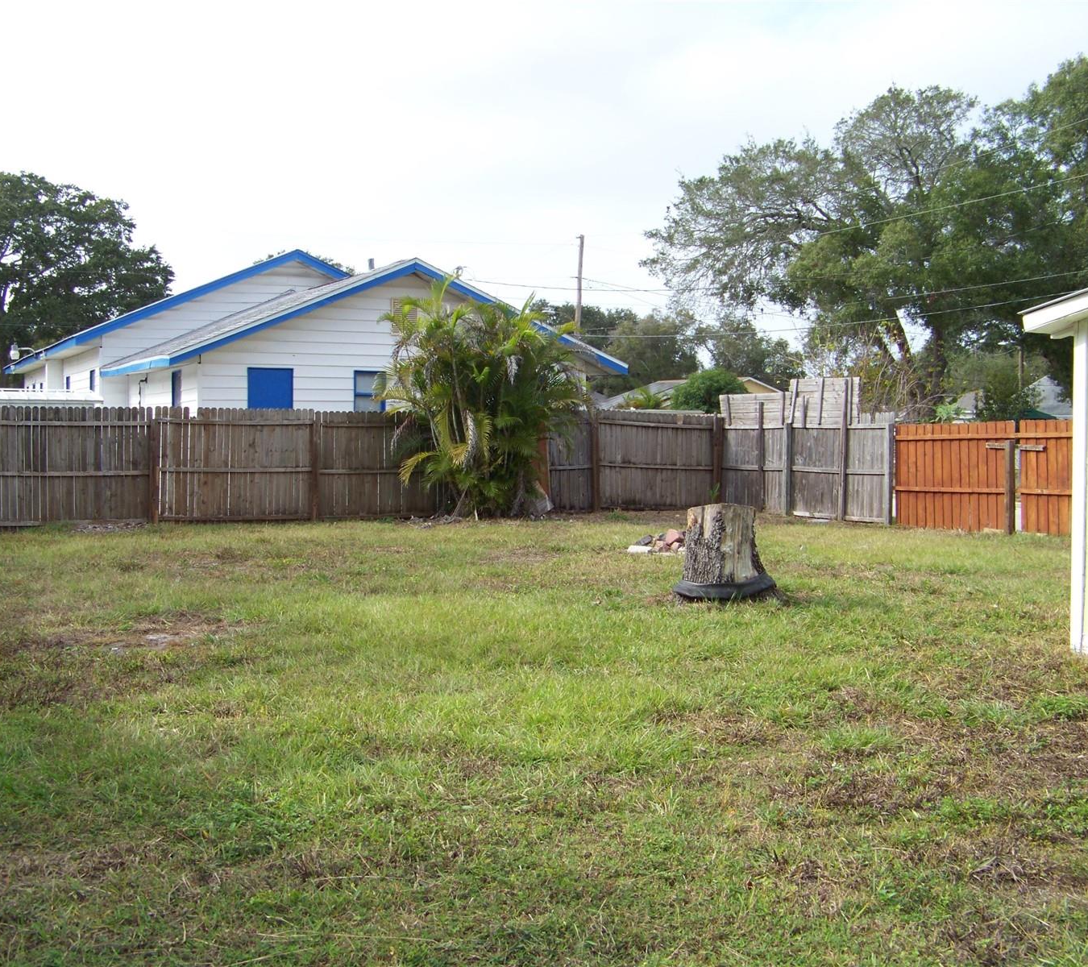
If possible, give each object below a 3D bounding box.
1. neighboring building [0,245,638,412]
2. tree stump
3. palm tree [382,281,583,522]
[{"bbox_3d":[-8.700,-3.300,39.800,11.600,6.300,26.000,-1,3,-27],"label":"neighboring building"},{"bbox_3d":[1.630,0.620,12.050,0.950,0.860,0.900,0,2,0],"label":"tree stump"},{"bbox_3d":[-0.970,-1.370,21.350,3.350,3.800,3.100,0,2,0],"label":"palm tree"}]

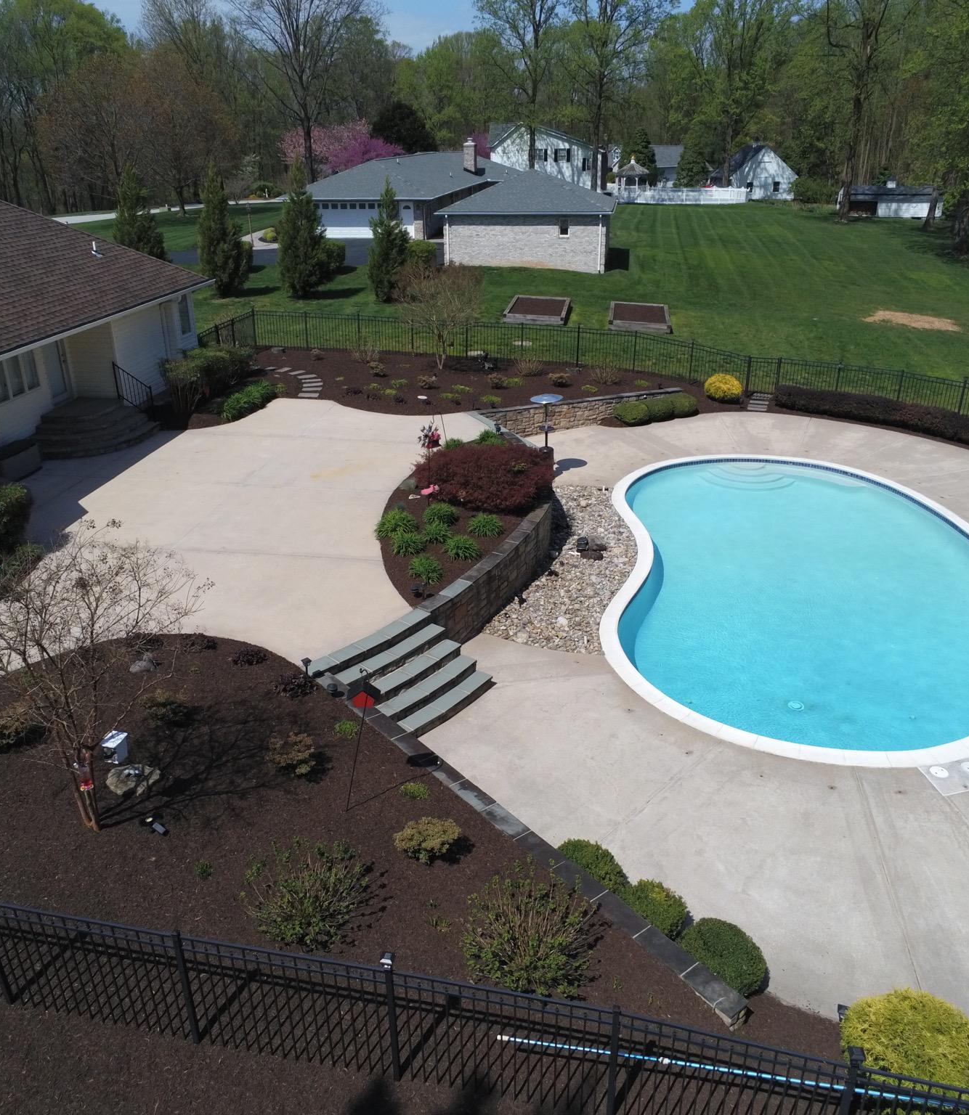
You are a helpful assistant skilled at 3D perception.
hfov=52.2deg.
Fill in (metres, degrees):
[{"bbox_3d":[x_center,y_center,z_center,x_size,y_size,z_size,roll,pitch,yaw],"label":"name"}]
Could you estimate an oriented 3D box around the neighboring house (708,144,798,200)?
[{"bbox_3d":[28.144,-40.421,103.382,7.600,5.300,6.600,-3,24,-4],"label":"neighboring house"}]

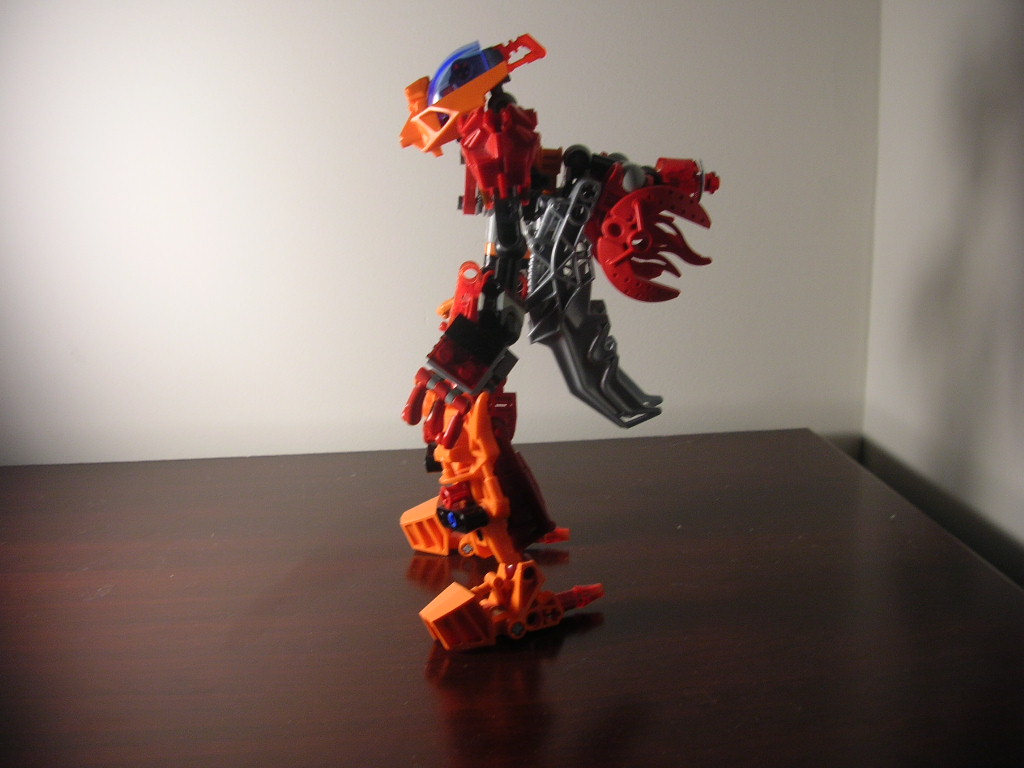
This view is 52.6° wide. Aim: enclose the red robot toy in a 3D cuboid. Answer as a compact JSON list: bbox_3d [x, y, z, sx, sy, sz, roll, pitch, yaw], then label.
[{"bbox_3d":[0.013,-0.018,0.401,0.132,0.224,0.180,-1,12,2],"label":"red robot toy"}]

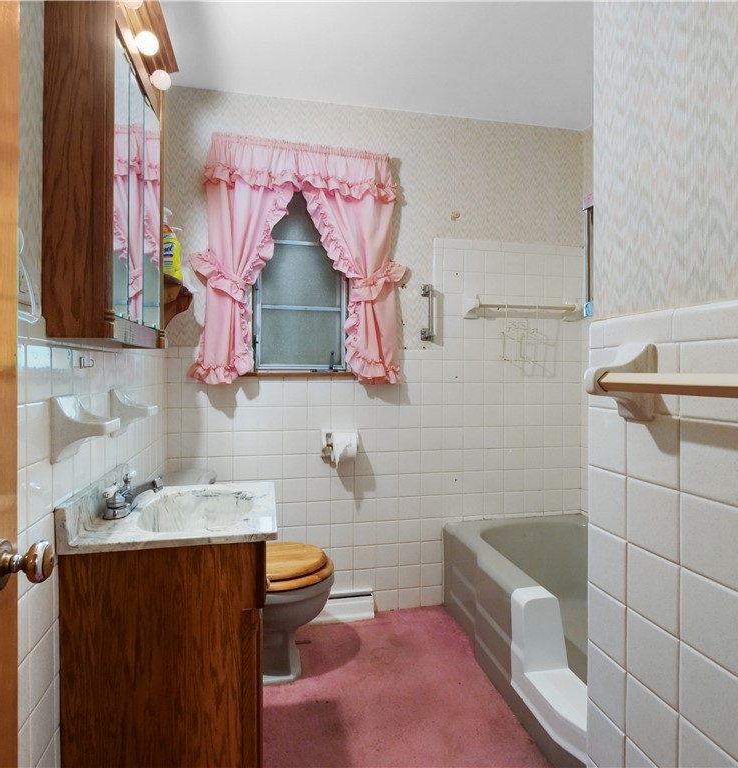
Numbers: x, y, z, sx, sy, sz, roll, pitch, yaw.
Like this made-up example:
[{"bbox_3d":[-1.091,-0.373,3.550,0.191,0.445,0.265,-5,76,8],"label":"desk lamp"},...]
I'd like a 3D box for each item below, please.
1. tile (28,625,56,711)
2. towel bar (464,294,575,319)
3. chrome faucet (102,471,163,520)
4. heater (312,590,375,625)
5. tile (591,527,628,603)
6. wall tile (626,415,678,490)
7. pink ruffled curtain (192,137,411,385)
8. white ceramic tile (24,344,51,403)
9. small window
[{"bbox_3d":[-0.616,0.533,0.890,0.010,0.108,0.107,0,1,-13],"label":"tile"},{"bbox_3d":[0.765,-0.380,2.326,0.605,0.100,0.078,0,1,-11],"label":"towel bar"},{"bbox_3d":[-0.605,0.282,1.239,0.130,0.094,0.152,0,0,-12],"label":"chrome faucet"},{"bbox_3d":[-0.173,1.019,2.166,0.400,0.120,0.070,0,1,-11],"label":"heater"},{"bbox_3d":[0.433,0.323,0.855,0.010,0.109,0.102,0,0,-12],"label":"tile"},{"bbox_3d":[0.452,0.104,0.749,0.010,0.107,0.104,0,1,-12],"label":"wall tile"},{"bbox_3d":[-0.299,-0.526,2.096,0.945,1.057,0.120,0,1,-11],"label":"pink ruffled curtain"},{"bbox_3d":[-0.611,-0.018,0.869,0.010,0.107,0.104,0,1,-14],"label":"white ceramic tile"},{"bbox_3d":[-0.313,-0.487,2.189,0.425,0.860,0.060,0,0,-12],"label":"small window"}]

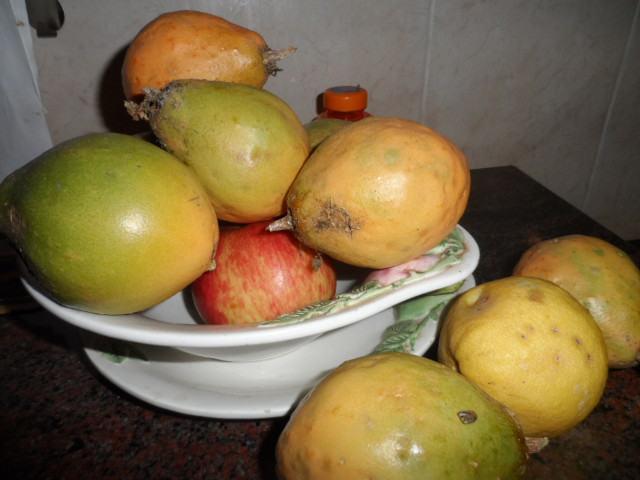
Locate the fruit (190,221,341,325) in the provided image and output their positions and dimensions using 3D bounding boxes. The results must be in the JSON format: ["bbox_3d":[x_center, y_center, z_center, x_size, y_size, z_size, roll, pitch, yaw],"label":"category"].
[{"bbox_3d":[-0.029,0.022,0.236,0.076,0.068,0.076,-1,27,0],"label":"fruit"}]

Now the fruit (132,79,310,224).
[{"bbox_3d":[-0.062,-0.055,0.274,0.121,0.075,0.075,34,35,7],"label":"fruit"}]

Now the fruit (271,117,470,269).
[{"bbox_3d":[0.033,-0.028,0.264,0.121,0.084,0.084,-15,29,-9],"label":"fruit"}]

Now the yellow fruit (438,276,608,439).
[{"bbox_3d":[0.094,0.054,0.210,0.071,0.069,0.075,-14,30,-23],"label":"yellow fruit"}]

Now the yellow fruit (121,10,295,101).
[{"bbox_3d":[-0.081,-0.127,0.317,0.120,0.071,0.071,-1,27,5],"label":"yellow fruit"}]

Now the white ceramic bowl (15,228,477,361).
[{"bbox_3d":[-0.041,0.009,0.306,0.280,0.063,0.263,-1,27,0],"label":"white ceramic bowl"}]

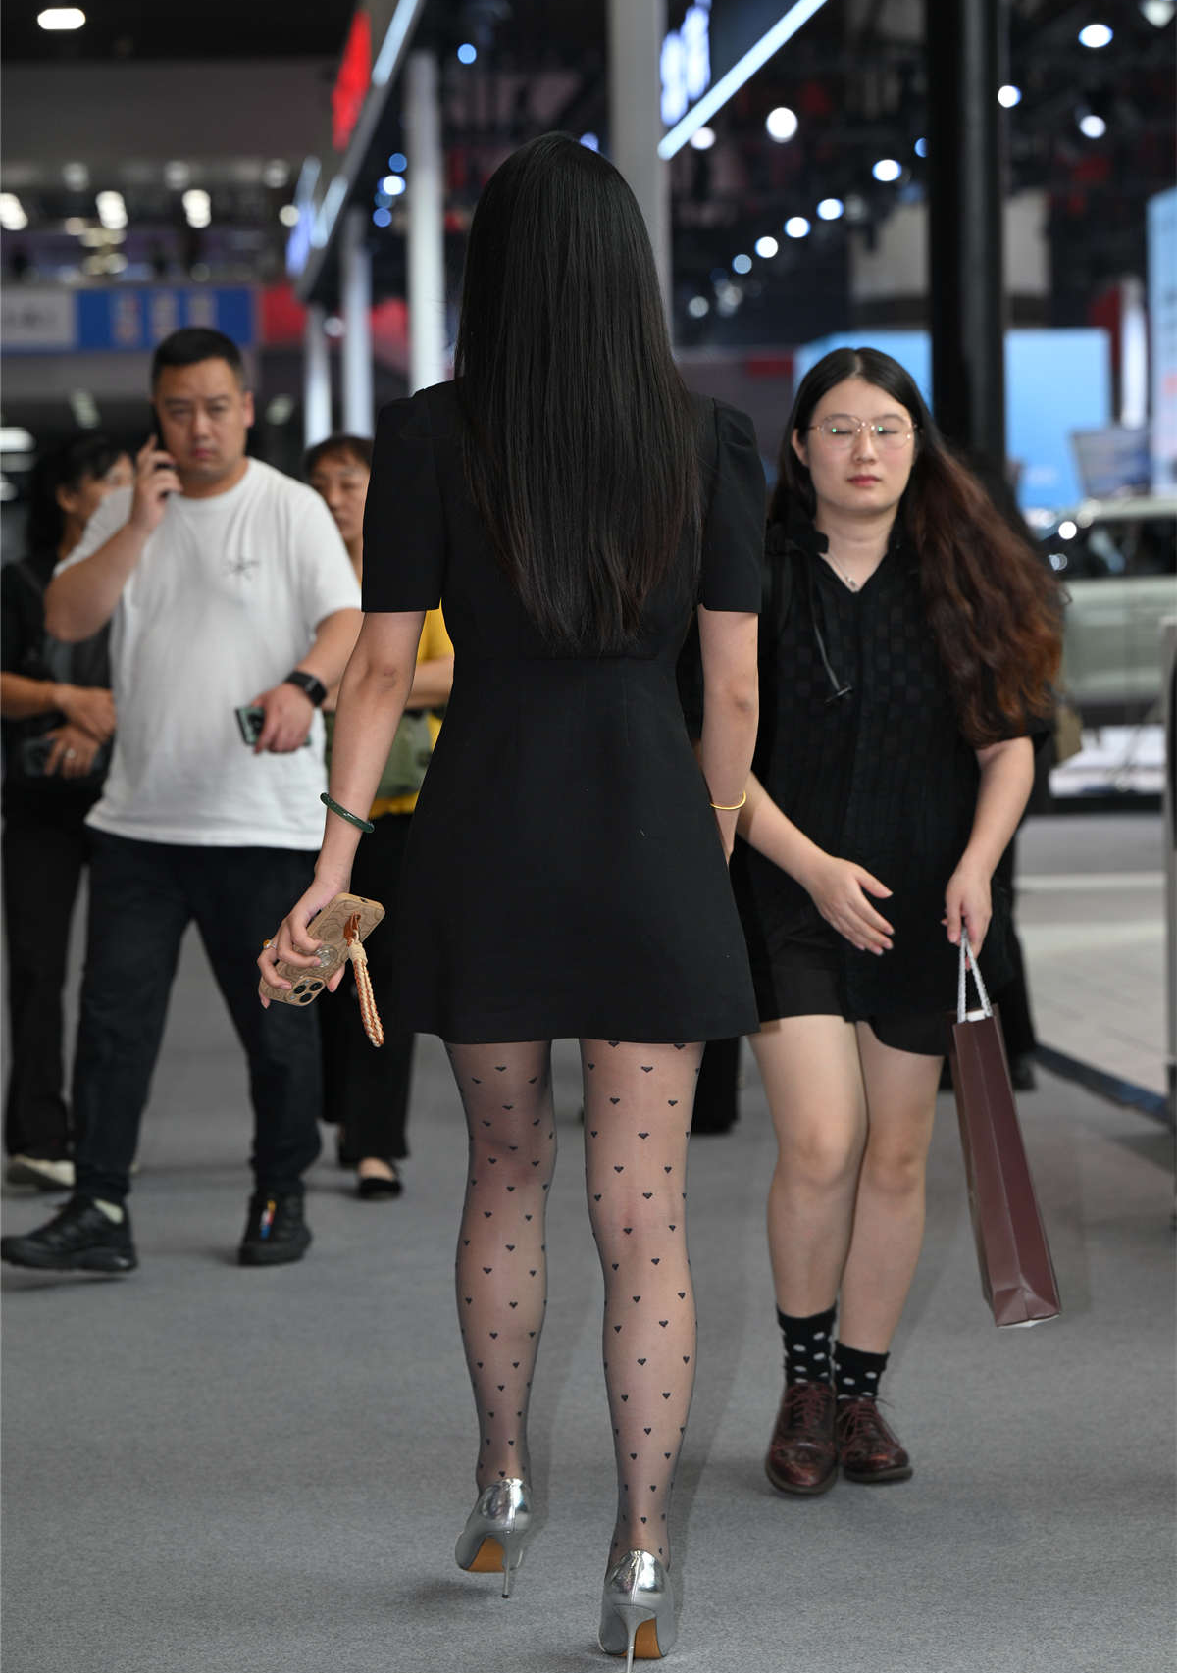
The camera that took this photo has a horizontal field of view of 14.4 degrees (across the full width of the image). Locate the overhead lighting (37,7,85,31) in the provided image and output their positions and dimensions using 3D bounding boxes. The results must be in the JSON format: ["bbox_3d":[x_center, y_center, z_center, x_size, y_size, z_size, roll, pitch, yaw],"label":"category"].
[{"bbox_3d":[-3.621,-5.614,32.000,0.320,0.140,0.300,0,2,0],"label":"overhead lighting"}]

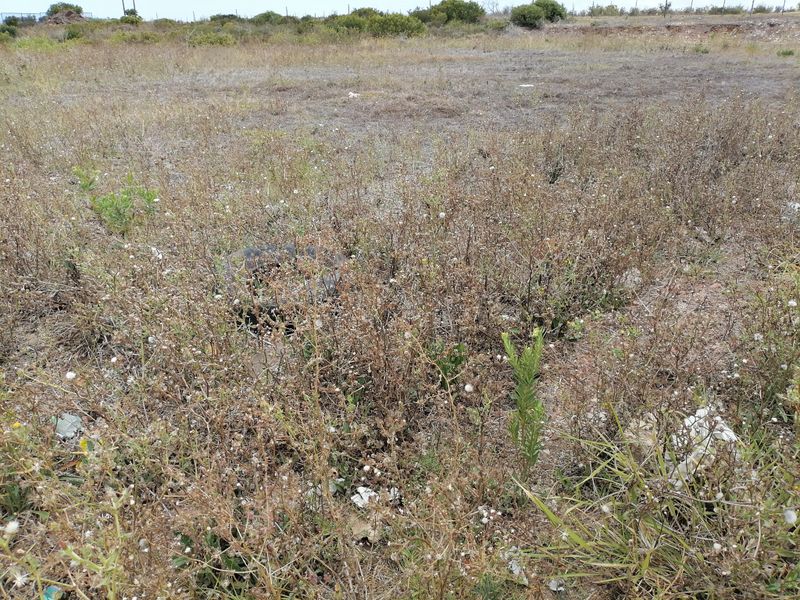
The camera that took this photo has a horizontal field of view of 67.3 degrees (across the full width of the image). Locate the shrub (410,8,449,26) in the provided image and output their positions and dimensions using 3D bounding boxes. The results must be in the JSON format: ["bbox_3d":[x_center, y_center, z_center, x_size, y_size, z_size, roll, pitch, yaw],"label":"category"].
[{"bbox_3d":[2.356,-22.646,48.000,3.000,1.700,2.600,0,25,3],"label":"shrub"}]

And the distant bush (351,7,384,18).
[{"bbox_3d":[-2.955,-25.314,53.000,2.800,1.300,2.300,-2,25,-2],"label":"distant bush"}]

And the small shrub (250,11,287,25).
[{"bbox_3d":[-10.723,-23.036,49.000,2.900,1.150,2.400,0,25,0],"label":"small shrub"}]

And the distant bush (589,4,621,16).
[{"bbox_3d":[18.718,-26.498,55.000,2.900,1.100,2.200,0,25,0],"label":"distant bush"}]

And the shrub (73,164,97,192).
[{"bbox_3d":[-2.905,-1.131,5.550,0.240,0.230,0.220,-13,28,-25],"label":"shrub"}]

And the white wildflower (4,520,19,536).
[{"bbox_3d":[-0.938,0.551,1.450,0.034,0.034,0.034,0,25,0],"label":"white wildflower"}]

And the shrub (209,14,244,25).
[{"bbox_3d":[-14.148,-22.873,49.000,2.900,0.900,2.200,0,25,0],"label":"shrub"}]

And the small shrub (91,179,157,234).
[{"bbox_3d":[-2.040,-0.700,4.450,0.500,0.380,0.450,-12,28,-23],"label":"small shrub"}]

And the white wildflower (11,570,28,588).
[{"bbox_3d":[-0.836,0.614,1.320,0.040,0.036,0.038,0,25,0],"label":"white wildflower"}]

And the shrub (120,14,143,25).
[{"bbox_3d":[-25.916,-27.074,58.000,2.100,1.000,1.800,-10,27,-20],"label":"shrub"}]

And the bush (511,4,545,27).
[{"bbox_3d":[9.195,-20.287,43.000,2.500,1.700,2.300,4,26,10],"label":"bush"}]

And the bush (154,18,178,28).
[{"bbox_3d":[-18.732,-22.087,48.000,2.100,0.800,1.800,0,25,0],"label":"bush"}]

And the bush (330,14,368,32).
[{"bbox_3d":[-3.530,-19.326,42.000,2.600,1.200,2.100,-2,25,-4],"label":"bush"}]

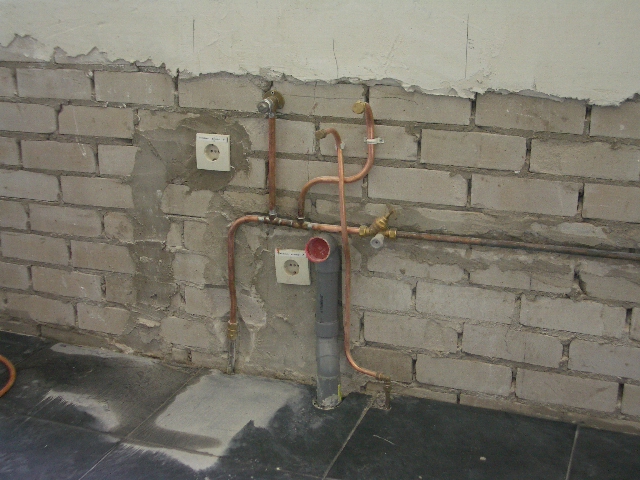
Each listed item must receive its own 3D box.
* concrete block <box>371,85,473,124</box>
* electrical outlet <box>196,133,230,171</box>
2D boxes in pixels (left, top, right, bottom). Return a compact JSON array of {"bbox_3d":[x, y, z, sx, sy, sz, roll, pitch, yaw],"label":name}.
[{"bbox_3d":[0.219,-0.287,1.886,0.209,0.068,0.100,6,19,20],"label":"concrete block"},{"bbox_3d":[-0.234,-0.198,2.034,0.082,0.082,0.020,6,19,20],"label":"electrical outlet"}]

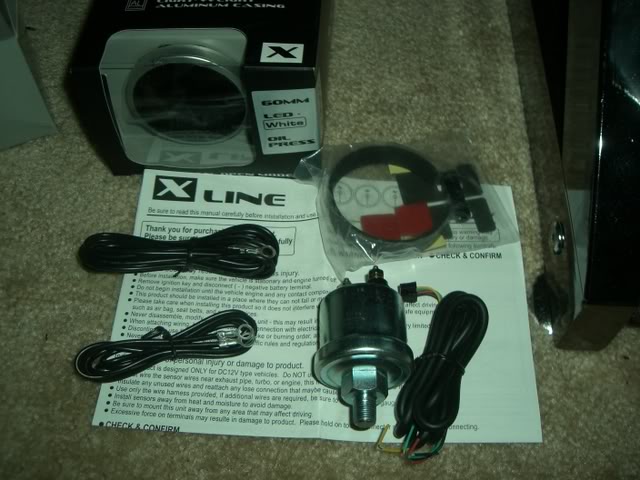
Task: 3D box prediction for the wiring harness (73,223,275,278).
[{"bbox_3d":[-0.073,0.005,0.369,0.104,0.014,0.029,1,59,-1],"label":"wiring harness"}]

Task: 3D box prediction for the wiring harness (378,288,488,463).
[{"bbox_3d":[0.057,0.062,0.337,0.034,0.016,0.089,19,60,10],"label":"wiring harness"}]

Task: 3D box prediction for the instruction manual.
[{"bbox_3d":[0.002,0.027,0.365,0.210,0.004,0.148,2,59,0],"label":"instruction manual"}]

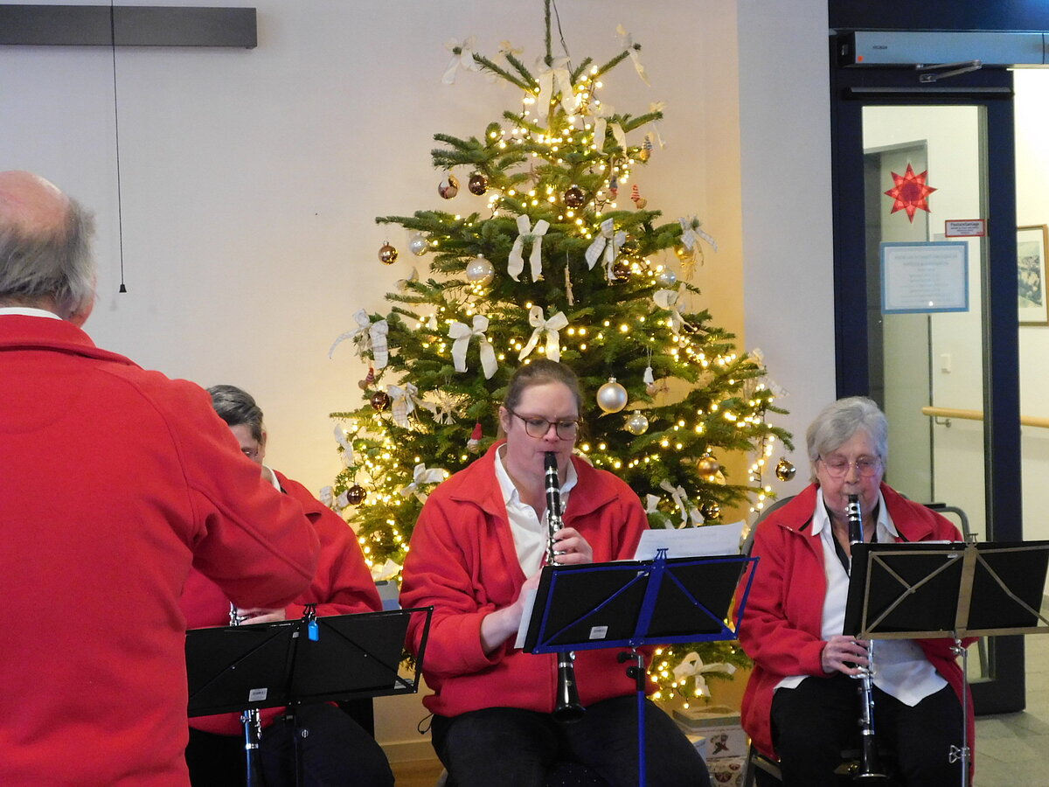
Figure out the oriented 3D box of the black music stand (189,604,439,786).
[{"bbox_3d":[-0.433,0.806,3.871,0.500,0.860,0.430,-3,3,-20],"label":"black music stand"}]

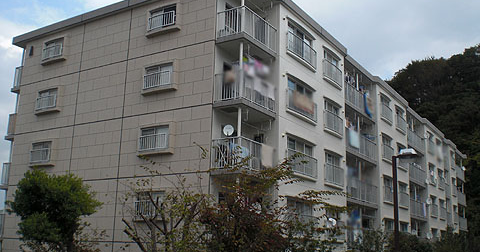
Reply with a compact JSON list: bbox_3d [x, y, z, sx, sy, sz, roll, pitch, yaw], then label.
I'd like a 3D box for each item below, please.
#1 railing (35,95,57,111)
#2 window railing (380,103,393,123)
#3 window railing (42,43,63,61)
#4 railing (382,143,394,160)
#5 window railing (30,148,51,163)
[{"bbox_3d":[-9.477,-1.125,25.922,1.500,0.610,0.150,-7,-16,32],"label":"railing"},{"bbox_3d":[9.517,-0.786,34.196,0.150,0.920,2.115,-7,-16,32],"label":"window railing"},{"bbox_3d":[-9.445,-3.724,26.616,1.464,0.657,0.110,-7,-16,32],"label":"window railing"},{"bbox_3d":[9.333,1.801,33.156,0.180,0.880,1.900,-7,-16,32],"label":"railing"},{"bbox_3d":[-9.535,1.452,25.286,1.480,0.600,0.150,-7,-16,32],"label":"window railing"}]

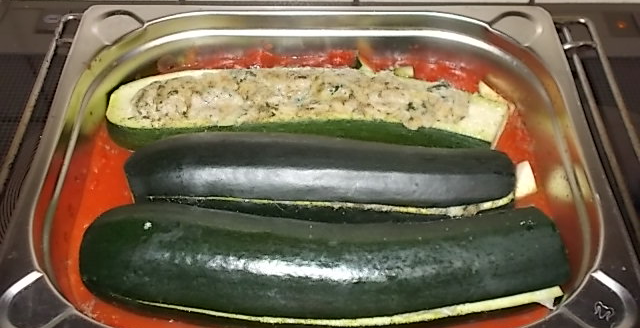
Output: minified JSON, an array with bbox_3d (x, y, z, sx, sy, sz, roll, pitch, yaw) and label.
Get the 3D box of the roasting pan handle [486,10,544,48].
[{"bbox_3d":[0.137,-0.095,0.495,0.035,0.008,0.031,37,58,28],"label":"roasting pan handle"}]

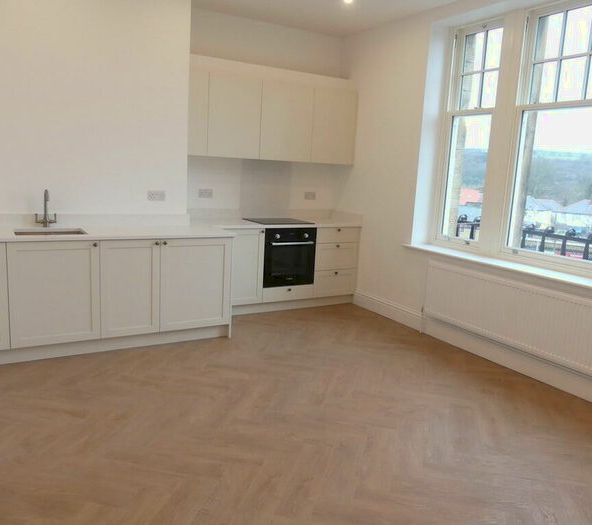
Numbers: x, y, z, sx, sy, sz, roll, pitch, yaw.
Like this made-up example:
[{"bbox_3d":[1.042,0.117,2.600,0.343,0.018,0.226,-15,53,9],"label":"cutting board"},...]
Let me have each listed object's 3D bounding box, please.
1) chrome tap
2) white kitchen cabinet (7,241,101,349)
[{"bbox_3d":[-1.892,-0.400,3.836,0.160,0.295,0.200,-3,12,-30],"label":"chrome tap"},{"bbox_3d":[-1.801,0.169,3.754,0.581,0.733,0.575,-3,12,-30],"label":"white kitchen cabinet"}]

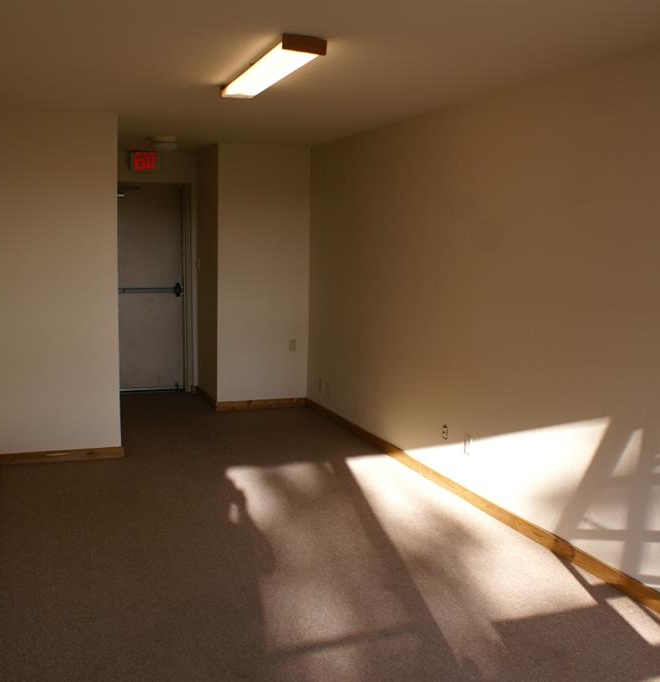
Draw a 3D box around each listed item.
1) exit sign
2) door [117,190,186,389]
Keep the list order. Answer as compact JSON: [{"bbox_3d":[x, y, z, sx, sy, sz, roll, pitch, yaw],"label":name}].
[{"bbox_3d":[-1.829,-1.768,7.530,0.300,0.195,0.060,-2,8,-21],"label":"exit sign"},{"bbox_3d":[-1.956,-0.513,7.863,0.915,2.100,0.050,-2,8,-21],"label":"door"}]

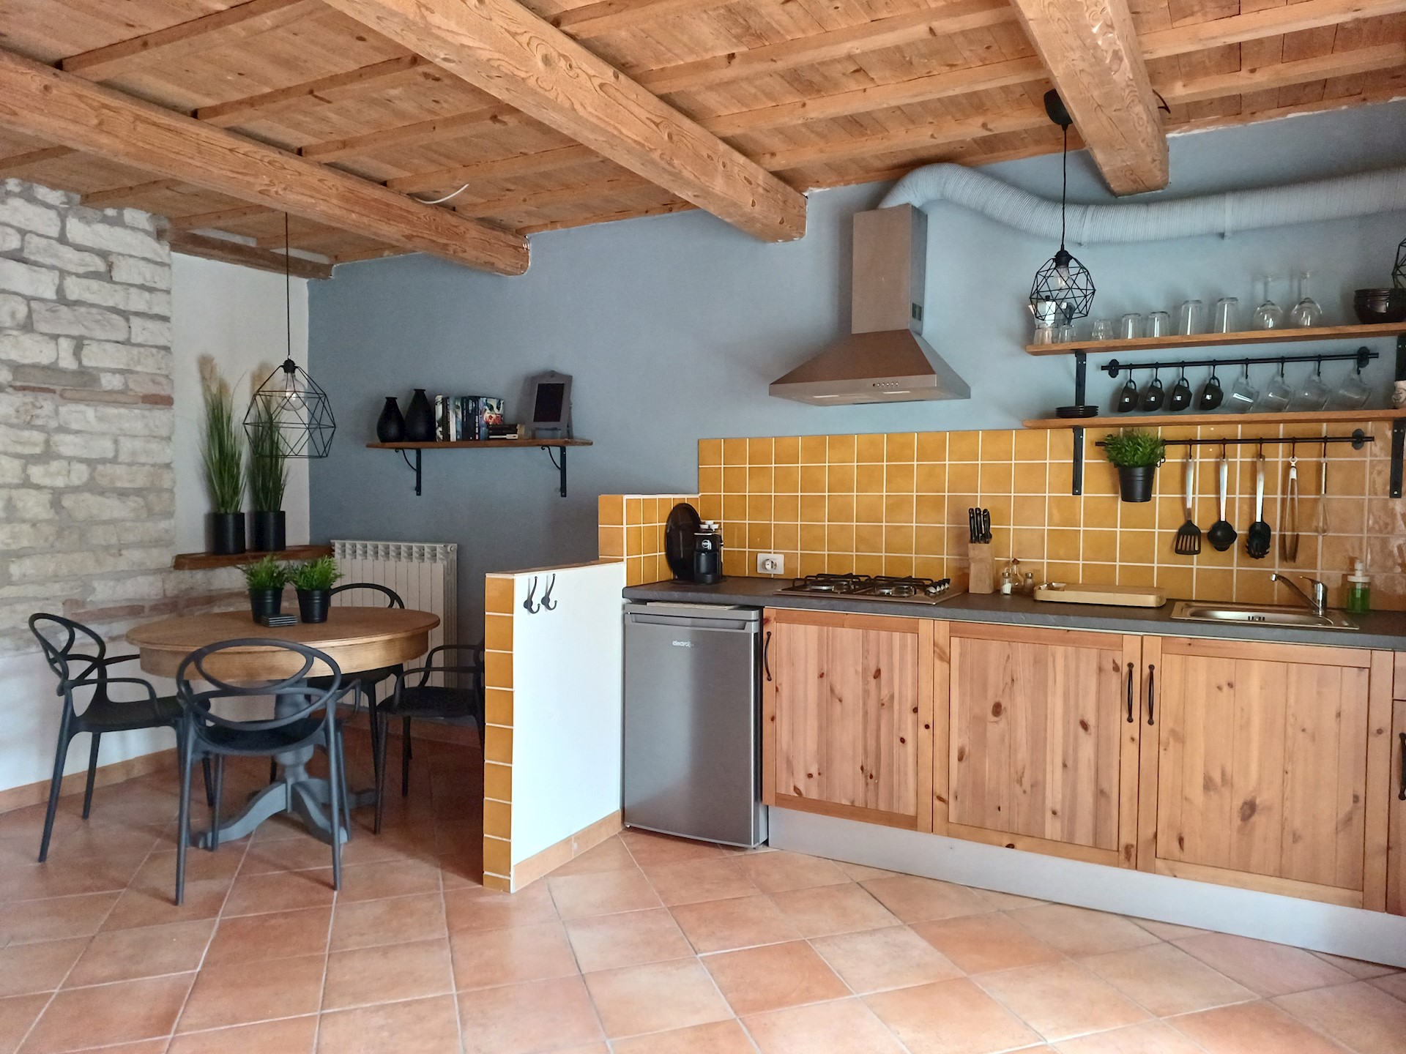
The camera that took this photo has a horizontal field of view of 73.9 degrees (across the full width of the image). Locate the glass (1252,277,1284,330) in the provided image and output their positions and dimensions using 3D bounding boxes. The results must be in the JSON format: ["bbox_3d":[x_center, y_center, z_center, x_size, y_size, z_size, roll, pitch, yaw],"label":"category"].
[{"bbox_3d":[1.816,-0.714,3.009,0.090,0.187,0.090,1,2,27],"label":"glass"}]

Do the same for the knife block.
[{"bbox_3d":[1.010,0.144,3.360,0.085,0.185,0.110,1,2,23],"label":"knife block"}]

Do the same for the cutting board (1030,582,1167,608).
[{"bbox_3d":[1.358,0.232,3.200,0.410,0.038,0.280,1,2,27],"label":"cutting board"}]

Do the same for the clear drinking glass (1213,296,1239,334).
[{"bbox_3d":[1.692,-0.682,3.014,0.070,0.118,0.070,1,2,28],"label":"clear drinking glass"}]

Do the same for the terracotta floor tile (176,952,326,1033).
[{"bbox_3d":[-1.127,1.177,2.357,0.315,0.010,0.315,0,2,-18],"label":"terracotta floor tile"}]

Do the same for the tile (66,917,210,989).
[{"bbox_3d":[-1.536,1.175,2.570,0.316,0.010,0.316,0,2,-18],"label":"tile"}]

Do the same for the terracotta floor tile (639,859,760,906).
[{"bbox_3d":[-0.007,1.178,3.097,0.320,0.010,0.320,0,2,-18],"label":"terracotta floor tile"}]

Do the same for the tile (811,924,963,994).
[{"bbox_3d":[0.497,1.188,2.565,0.316,0.010,0.316,0,2,-18],"label":"tile"}]

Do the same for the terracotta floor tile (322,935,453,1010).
[{"bbox_3d":[-0.836,1.191,2.488,0.320,0.010,0.320,0,2,-18],"label":"terracotta floor tile"}]

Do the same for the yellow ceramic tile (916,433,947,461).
[{"bbox_3d":[0.886,-0.310,3.620,0.118,0.118,0.010,1,2,27],"label":"yellow ceramic tile"}]

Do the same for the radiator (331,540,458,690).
[{"bbox_3d":[-1.602,0.516,4.828,0.800,0.880,0.097,1,2,28],"label":"radiator"}]

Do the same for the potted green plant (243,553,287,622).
[{"bbox_3d":[-1.703,0.241,3.637,0.163,0.256,0.163,-1,2,-25],"label":"potted green plant"}]

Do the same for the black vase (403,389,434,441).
[{"bbox_3d":[-1.423,-0.558,4.689,0.148,0.266,0.148,1,2,28],"label":"black vase"}]

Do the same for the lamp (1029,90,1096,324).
[{"bbox_3d":[1.142,-1.009,2.953,0.200,0.697,0.200,1,2,28],"label":"lamp"}]

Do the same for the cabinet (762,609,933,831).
[{"bbox_3d":[0.609,0.632,3.400,0.600,0.698,0.560,1,2,28],"label":"cabinet"}]

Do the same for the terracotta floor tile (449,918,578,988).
[{"bbox_3d":[-0.522,1.175,2.559,0.317,0.010,0.315,0,2,-18],"label":"terracotta floor tile"}]

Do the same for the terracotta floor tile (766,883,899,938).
[{"bbox_3d":[0.399,1.177,2.867,0.316,0.010,0.316,0,2,-18],"label":"terracotta floor tile"}]

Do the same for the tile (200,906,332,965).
[{"bbox_3d":[-1.228,1.167,2.654,0.315,0.010,0.315,0,2,-18],"label":"tile"}]

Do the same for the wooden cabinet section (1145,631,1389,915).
[{"bbox_3d":[1.672,0.658,2.842,0.599,0.698,0.550,1,3,27],"label":"wooden cabinet section"}]

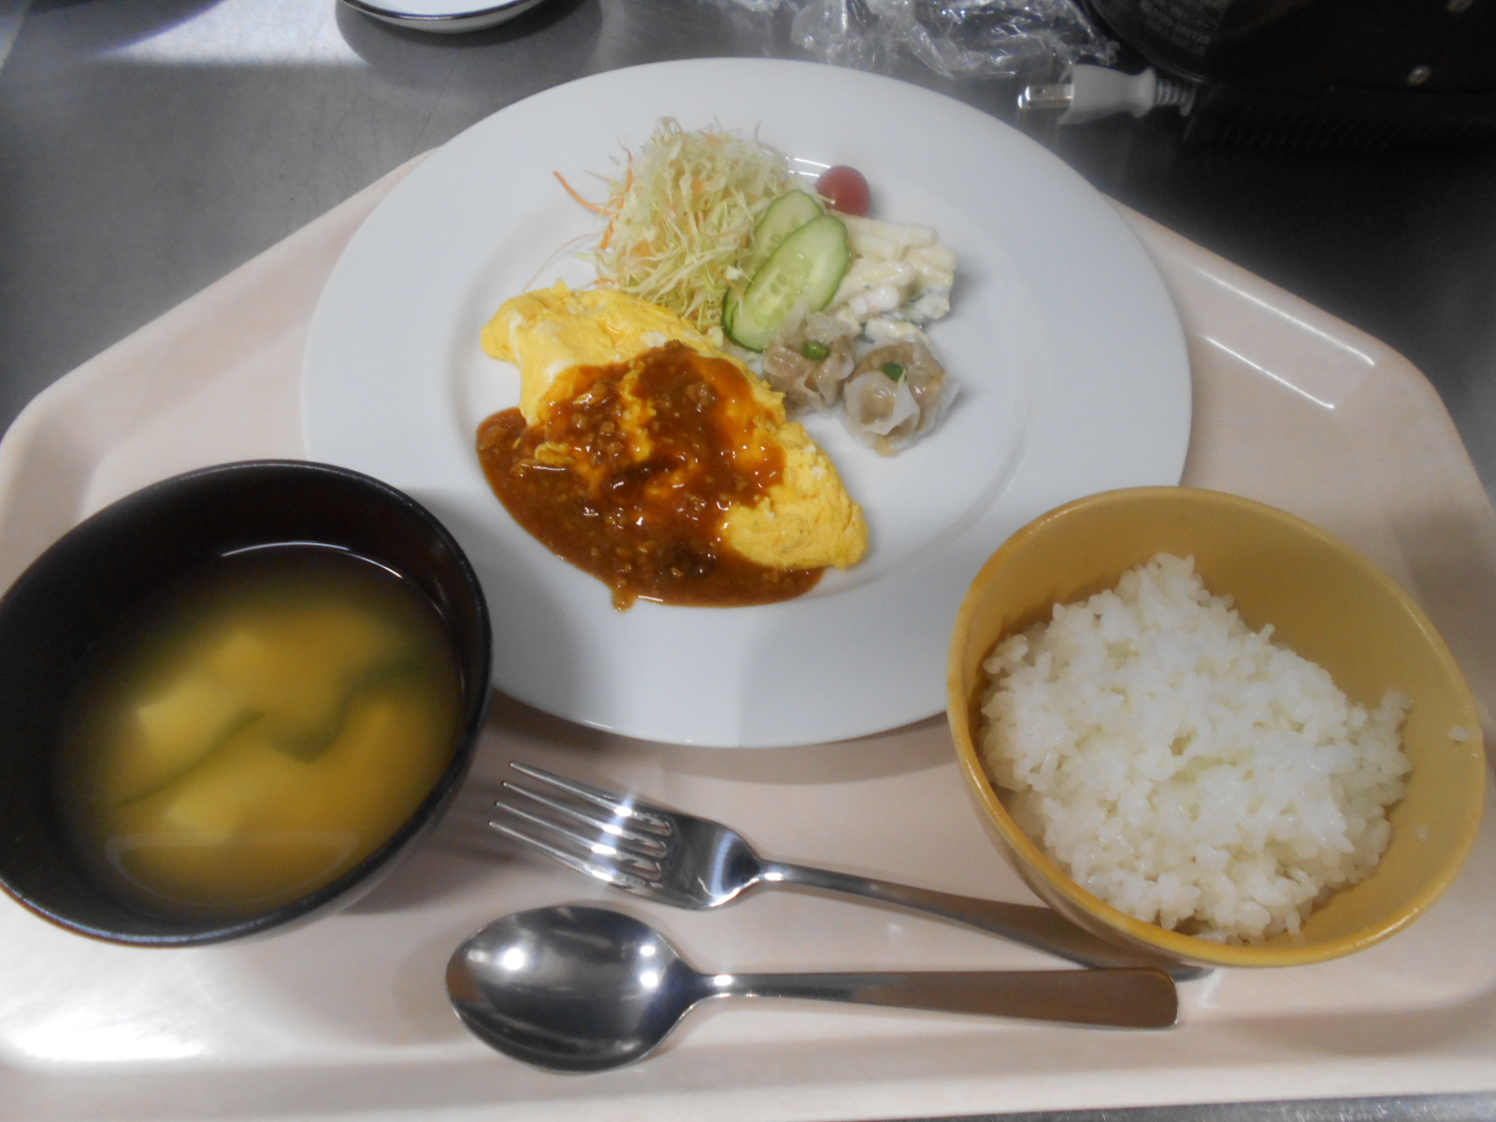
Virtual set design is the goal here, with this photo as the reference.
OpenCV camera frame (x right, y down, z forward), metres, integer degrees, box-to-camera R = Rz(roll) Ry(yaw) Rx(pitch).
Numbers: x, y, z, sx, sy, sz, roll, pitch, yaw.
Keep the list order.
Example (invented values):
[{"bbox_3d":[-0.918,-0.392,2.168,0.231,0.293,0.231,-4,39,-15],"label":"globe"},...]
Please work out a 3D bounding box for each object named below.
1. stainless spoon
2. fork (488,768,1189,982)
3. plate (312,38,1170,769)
[{"bbox_3d":[0.016,0.104,0.269,0.176,0.021,0.037,2,60,0],"label":"stainless spoon"},{"bbox_3d":[0.025,0.084,0.281,0.183,0.022,0.023,12,60,5],"label":"fork"},{"bbox_3d":[0.001,-0.064,0.365,0.274,0.025,0.274,1,60,-1],"label":"plate"}]

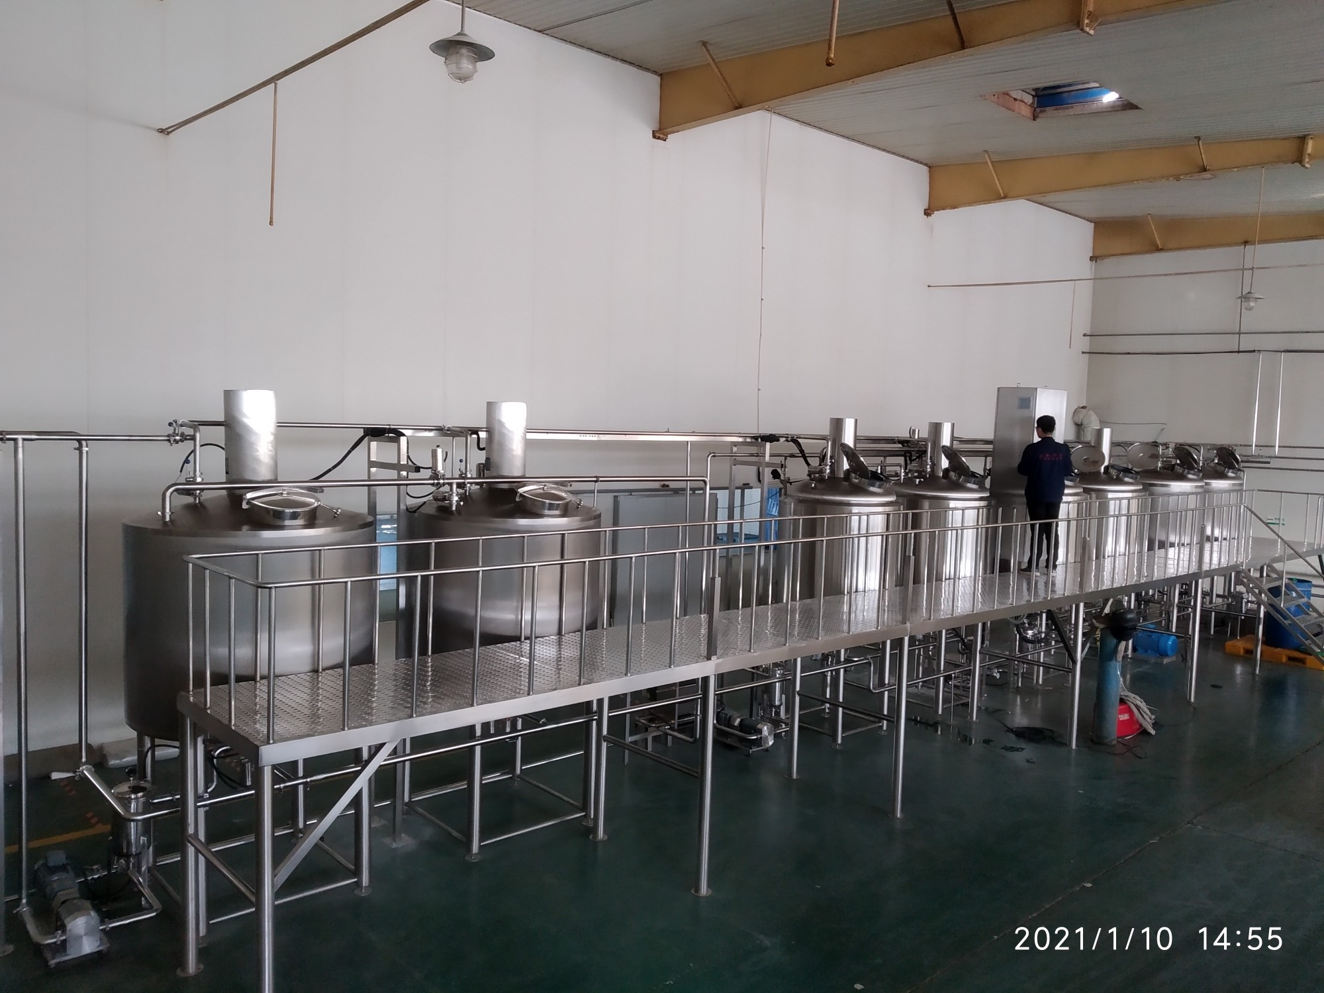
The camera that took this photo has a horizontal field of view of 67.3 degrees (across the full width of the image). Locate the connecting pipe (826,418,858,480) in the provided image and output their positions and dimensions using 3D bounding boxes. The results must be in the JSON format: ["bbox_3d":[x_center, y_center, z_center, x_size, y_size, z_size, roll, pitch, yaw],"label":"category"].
[{"bbox_3d":[1.859,-0.496,10.210,0.258,0.599,0.258,-2,5,-42],"label":"connecting pipe"}]

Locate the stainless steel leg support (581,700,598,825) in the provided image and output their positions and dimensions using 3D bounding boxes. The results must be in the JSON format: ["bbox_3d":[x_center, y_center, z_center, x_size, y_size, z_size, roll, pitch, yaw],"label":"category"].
[{"bbox_3d":[-0.559,2.020,7.700,0.090,1.052,0.090,-2,5,-42],"label":"stainless steel leg support"}]

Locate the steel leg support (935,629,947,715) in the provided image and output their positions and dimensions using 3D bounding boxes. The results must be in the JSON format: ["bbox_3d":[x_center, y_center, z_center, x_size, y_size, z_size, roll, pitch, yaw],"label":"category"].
[{"bbox_3d":[3.117,1.899,10.986,0.090,1.052,0.090,-2,5,-42],"label":"steel leg support"}]

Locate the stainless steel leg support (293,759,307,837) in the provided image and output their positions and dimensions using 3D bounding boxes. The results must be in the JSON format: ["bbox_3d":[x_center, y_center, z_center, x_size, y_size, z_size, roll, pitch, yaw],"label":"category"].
[{"bbox_3d":[-2.570,1.849,7.047,0.100,1.194,0.100,-2,5,-42],"label":"stainless steel leg support"}]

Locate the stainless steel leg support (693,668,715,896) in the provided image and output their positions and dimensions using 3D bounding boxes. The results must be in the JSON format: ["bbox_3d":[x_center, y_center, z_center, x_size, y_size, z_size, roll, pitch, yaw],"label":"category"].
[{"bbox_3d":[0.295,1.903,6.555,0.090,1.476,0.090,-2,5,-42],"label":"stainless steel leg support"}]

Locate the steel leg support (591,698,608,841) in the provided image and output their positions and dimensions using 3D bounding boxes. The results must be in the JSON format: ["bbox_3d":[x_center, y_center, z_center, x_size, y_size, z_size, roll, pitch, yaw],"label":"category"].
[{"bbox_3d":[-0.441,1.851,7.410,0.090,1.433,0.090,-2,5,-42],"label":"steel leg support"}]

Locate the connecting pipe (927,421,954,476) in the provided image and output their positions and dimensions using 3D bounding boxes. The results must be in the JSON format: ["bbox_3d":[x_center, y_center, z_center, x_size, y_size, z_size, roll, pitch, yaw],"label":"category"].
[{"bbox_3d":[3.119,-0.516,11.070,0.272,0.606,0.272,-2,5,-42],"label":"connecting pipe"}]

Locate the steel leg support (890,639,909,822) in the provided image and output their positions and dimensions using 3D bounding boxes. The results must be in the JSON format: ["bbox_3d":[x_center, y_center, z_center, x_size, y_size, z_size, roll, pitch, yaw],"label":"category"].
[{"bbox_3d":[1.891,1.814,7.803,0.083,1.431,0.083,-2,5,-42],"label":"steel leg support"}]

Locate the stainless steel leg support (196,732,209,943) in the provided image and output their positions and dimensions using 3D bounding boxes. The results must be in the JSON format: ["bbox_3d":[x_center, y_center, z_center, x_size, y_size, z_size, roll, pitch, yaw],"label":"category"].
[{"bbox_3d":[-2.627,1.943,5.644,0.100,1.194,0.100,-2,5,-42],"label":"stainless steel leg support"}]

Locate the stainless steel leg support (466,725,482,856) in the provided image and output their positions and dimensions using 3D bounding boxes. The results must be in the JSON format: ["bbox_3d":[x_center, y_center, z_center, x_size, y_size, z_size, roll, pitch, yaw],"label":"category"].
[{"bbox_3d":[-1.324,2.045,7.032,0.090,1.052,0.090,1,4,0],"label":"stainless steel leg support"}]

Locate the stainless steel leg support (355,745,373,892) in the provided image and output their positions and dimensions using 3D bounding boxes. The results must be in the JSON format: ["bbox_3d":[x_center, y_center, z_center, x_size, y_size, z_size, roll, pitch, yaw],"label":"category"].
[{"bbox_3d":[-1.885,1.921,6.298,0.100,1.194,0.100,-2,5,-42],"label":"stainless steel leg support"}]

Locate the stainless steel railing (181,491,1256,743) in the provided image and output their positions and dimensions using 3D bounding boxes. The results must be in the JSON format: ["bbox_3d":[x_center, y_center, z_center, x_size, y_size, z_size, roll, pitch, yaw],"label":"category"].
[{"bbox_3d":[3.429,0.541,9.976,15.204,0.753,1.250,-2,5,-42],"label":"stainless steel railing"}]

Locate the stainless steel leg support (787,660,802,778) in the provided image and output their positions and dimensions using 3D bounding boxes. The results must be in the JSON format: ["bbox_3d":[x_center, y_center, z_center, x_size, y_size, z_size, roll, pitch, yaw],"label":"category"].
[{"bbox_3d":[1.168,1.736,8.616,0.083,1.431,0.083,-2,5,-42],"label":"stainless steel leg support"}]

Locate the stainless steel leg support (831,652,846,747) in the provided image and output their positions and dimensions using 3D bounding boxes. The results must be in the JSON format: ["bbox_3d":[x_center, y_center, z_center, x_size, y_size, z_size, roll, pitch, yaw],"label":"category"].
[{"bbox_3d":[1.704,1.832,9.585,0.100,1.140,0.100,-2,5,-42],"label":"stainless steel leg support"}]

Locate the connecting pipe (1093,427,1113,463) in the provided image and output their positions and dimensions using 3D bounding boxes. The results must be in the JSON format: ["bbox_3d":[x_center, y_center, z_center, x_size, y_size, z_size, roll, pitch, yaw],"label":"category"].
[{"bbox_3d":[6.208,-0.653,14.073,0.250,0.624,0.250,-2,5,-42],"label":"connecting pipe"}]

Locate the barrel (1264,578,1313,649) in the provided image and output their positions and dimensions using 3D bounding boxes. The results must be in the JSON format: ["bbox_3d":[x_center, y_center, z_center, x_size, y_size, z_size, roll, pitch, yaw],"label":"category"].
[{"bbox_3d":[8.961,1.675,14.230,0.560,0.930,0.560,-2,5,-42],"label":"barrel"}]

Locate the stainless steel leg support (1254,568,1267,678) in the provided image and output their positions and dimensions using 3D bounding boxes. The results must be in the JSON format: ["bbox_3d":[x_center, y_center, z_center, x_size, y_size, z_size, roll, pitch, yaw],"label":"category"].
[{"bbox_3d":[7.893,1.627,13.095,0.083,1.446,0.083,-2,5,-42],"label":"stainless steel leg support"}]

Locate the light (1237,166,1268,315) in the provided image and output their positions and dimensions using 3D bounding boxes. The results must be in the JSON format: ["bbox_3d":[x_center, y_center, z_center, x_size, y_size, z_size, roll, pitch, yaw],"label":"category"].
[{"bbox_3d":[7.673,-3.308,12.832,0.360,1.815,0.360,-2,5,-42],"label":"light"}]

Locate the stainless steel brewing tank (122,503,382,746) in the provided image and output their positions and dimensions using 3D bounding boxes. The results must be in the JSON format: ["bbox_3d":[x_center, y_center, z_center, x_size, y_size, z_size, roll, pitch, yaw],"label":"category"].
[{"bbox_3d":[-2.645,0.746,6.468,1.488,1.516,1.488,-2,5,-42],"label":"stainless steel brewing tank"}]

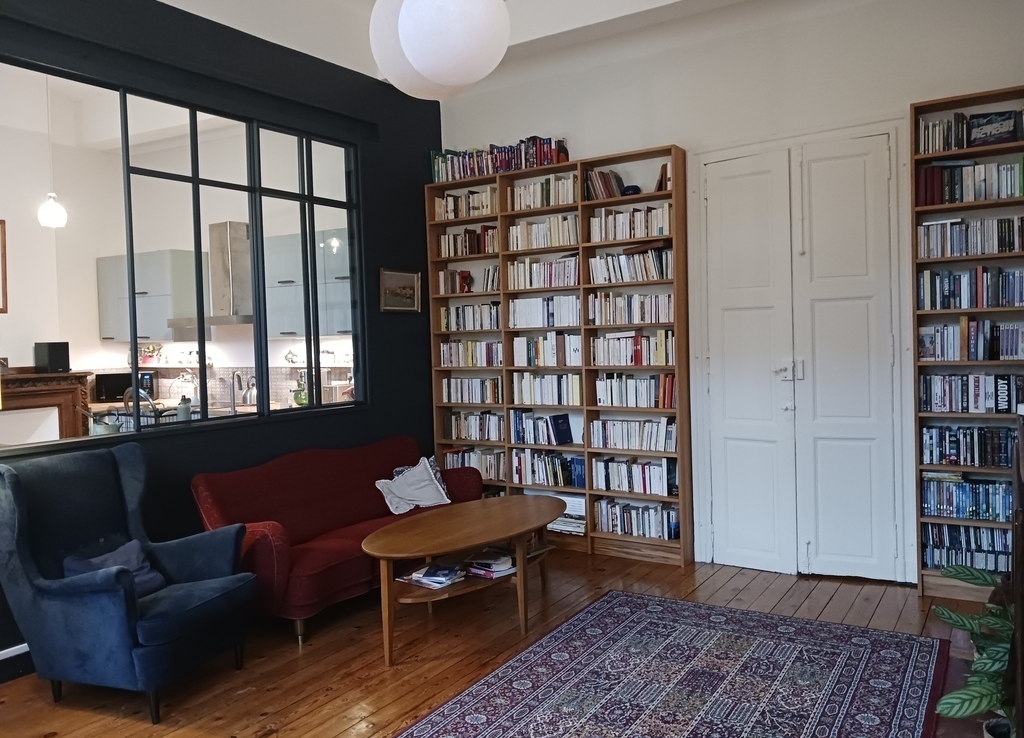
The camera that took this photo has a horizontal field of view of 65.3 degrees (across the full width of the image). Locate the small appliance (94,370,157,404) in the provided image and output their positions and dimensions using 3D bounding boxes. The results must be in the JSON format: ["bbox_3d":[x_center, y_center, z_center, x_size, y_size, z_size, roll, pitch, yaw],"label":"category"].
[{"bbox_3d":[-3.682,0.172,7.678,0.495,0.265,0.370,-2,2,-15],"label":"small appliance"}]

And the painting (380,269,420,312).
[{"bbox_3d":[-0.775,-0.546,5.625,0.040,0.298,0.420,0,2,34],"label":"painting"}]

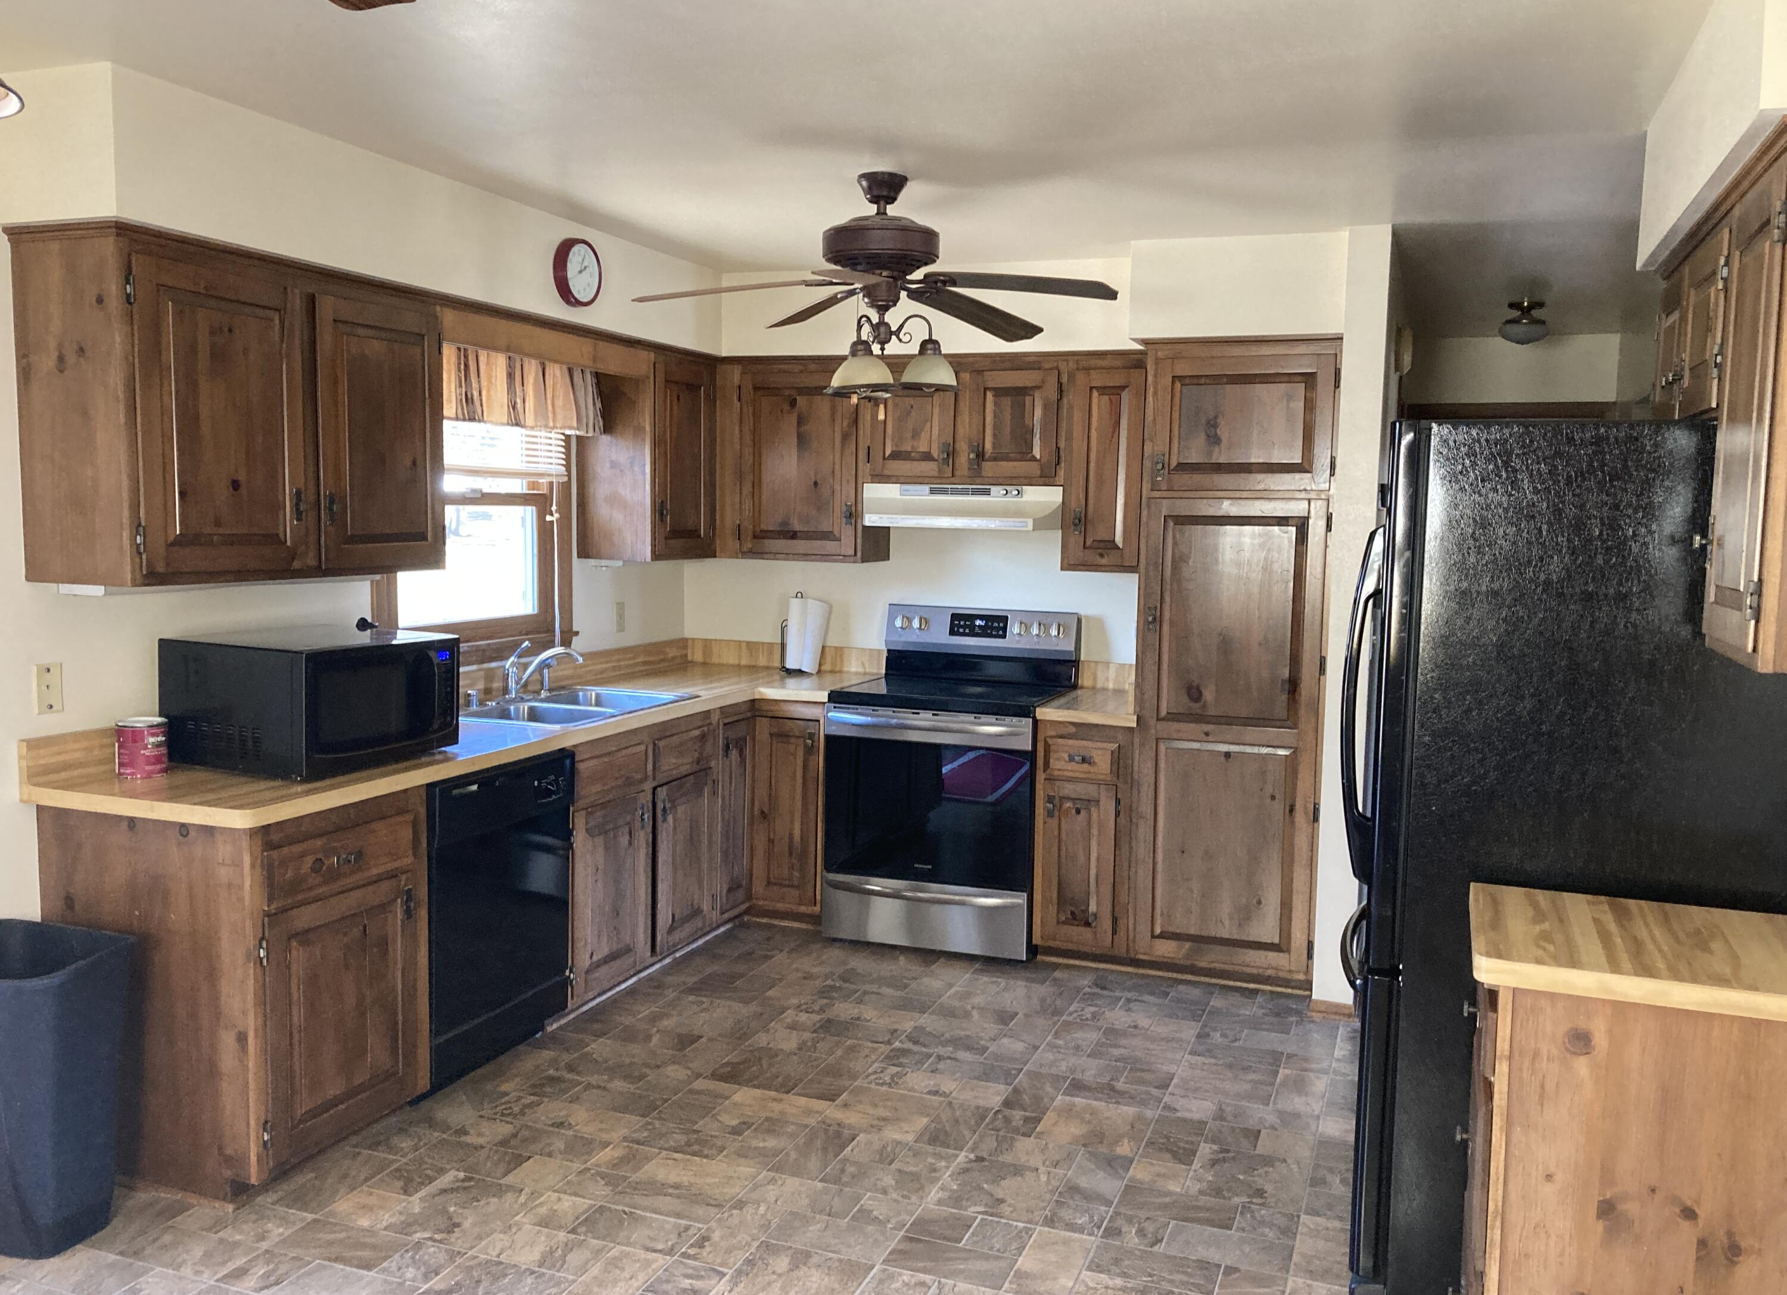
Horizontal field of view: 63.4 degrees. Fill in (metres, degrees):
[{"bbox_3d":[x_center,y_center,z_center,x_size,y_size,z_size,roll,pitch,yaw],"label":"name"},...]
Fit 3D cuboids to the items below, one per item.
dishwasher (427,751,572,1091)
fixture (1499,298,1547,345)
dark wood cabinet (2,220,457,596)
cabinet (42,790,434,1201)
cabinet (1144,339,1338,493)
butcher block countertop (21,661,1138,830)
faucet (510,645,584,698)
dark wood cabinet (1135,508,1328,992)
[{"bbox_3d":[-1.325,0.701,4.017,0.610,0.822,0.623,3,6,21],"label":"dishwasher"},{"bbox_3d":[2.563,-1.310,5.864,0.210,0.168,0.210,3,6,20],"label":"fixture"},{"bbox_3d":[-1.588,-0.561,3.615,0.335,0.770,1.063,3,6,21],"label":"dark wood cabinet"},{"bbox_3d":[-1.540,0.758,3.444,0.625,0.849,0.573,3,6,20],"label":"cabinet"},{"bbox_3d":[1.209,-0.764,4.875,0.597,0.492,0.635,3,6,21],"label":"cabinet"},{"bbox_3d":[-0.465,0.256,4.306,2.032,0.046,3.048,3,6,21],"label":"butcher block countertop"},{"bbox_3d":[-1.143,0.080,4.758,0.260,0.190,0.110,2,5,11],"label":"faucet"},{"bbox_3d":[1.189,0.279,4.968,0.581,1.585,0.628,3,6,20],"label":"dark wood cabinet"}]

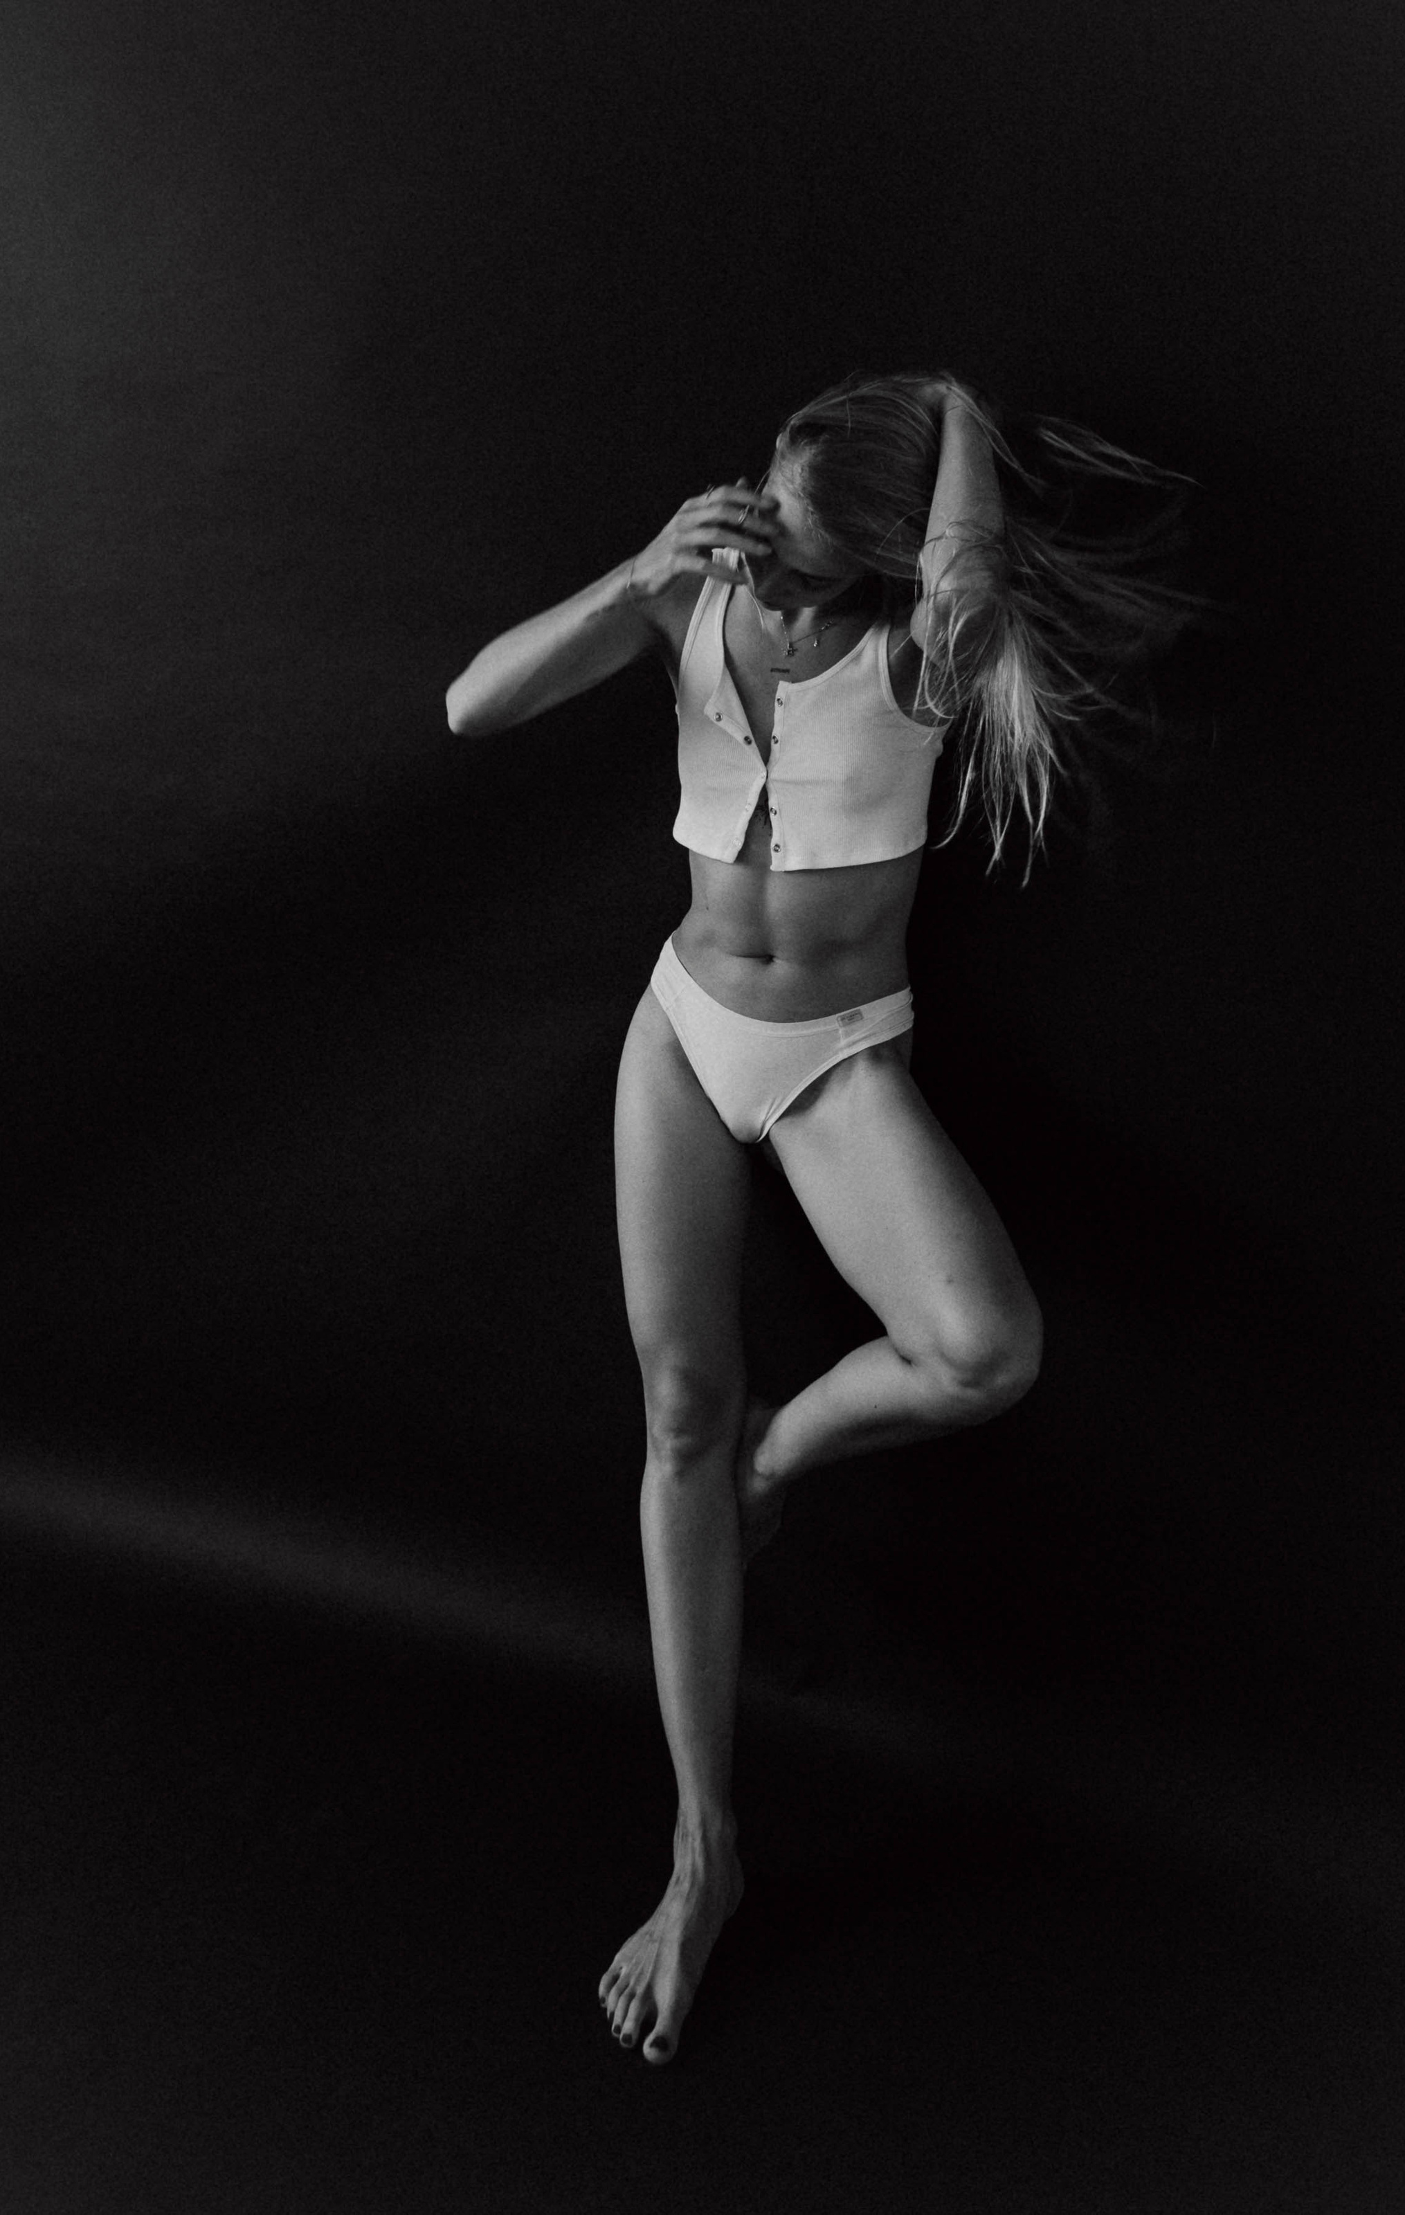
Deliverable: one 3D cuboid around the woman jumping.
[{"bbox_3d":[0.120,0.120,2.060,0.760,1.710,0.530,4,7,16],"label":"woman jumping"}]

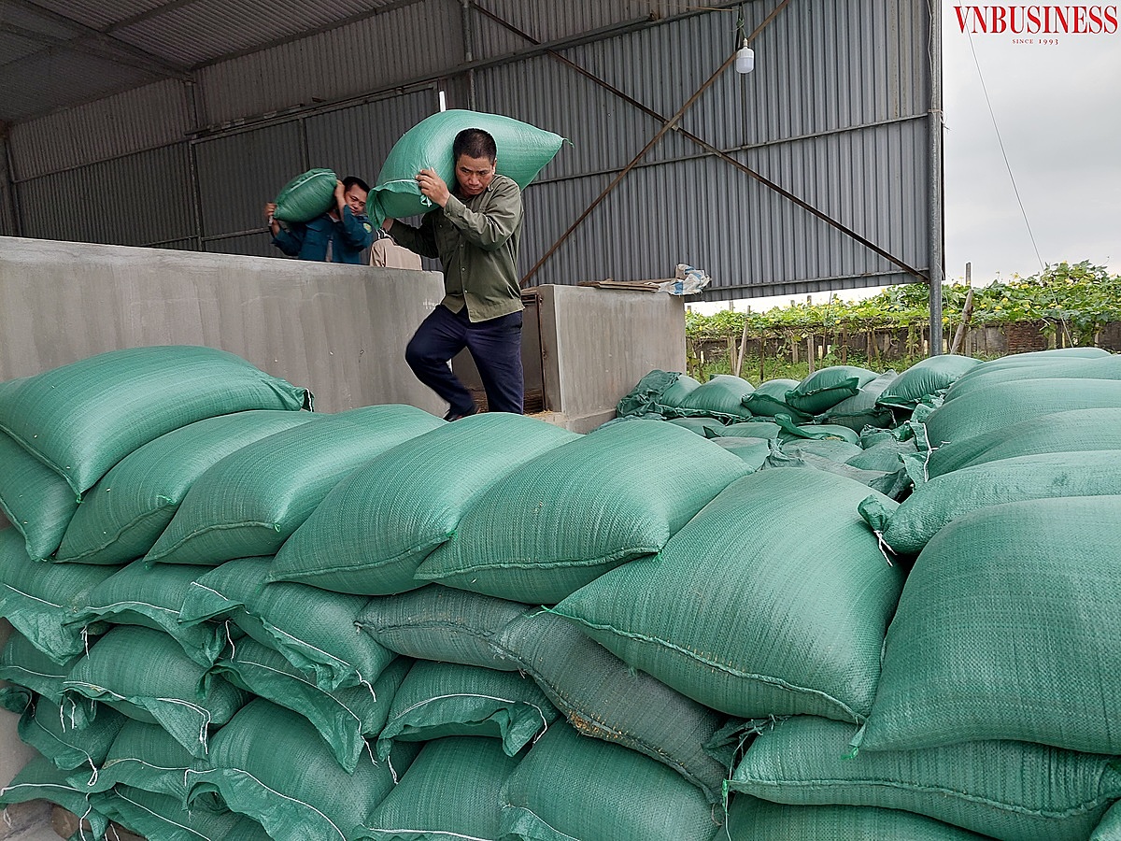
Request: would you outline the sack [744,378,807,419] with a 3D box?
[{"bbox_3d":[1.293,-0.145,4.820,0.430,0.240,0.660,0,6,28],"label":"sack"}]

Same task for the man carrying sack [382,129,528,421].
[{"bbox_3d":[-0.379,-0.385,3.300,0.520,1.500,0.580,0,6,30],"label":"man carrying sack"}]

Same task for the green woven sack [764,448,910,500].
[{"bbox_3d":[1.150,0.226,3.350,0.580,0.210,0.420,0,6,28],"label":"green woven sack"}]

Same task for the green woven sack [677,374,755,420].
[{"bbox_3d":[0.972,-0.159,5.000,0.430,0.250,0.660,0,6,28],"label":"green woven sack"}]

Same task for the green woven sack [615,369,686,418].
[{"bbox_3d":[0.568,-0.186,5.050,0.420,0.270,0.500,0,6,28],"label":"green woven sack"}]

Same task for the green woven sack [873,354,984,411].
[{"bbox_3d":[2.053,-0.231,4.420,0.430,0.250,0.660,0,6,28],"label":"green woven sack"}]

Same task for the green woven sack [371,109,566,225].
[{"bbox_3d":[-0.364,-1.014,3.240,0.420,0.350,0.760,2,22,43],"label":"green woven sack"}]

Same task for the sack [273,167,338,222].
[{"bbox_3d":[-1.698,-1.505,5.400,0.440,0.270,0.680,-32,19,-6],"label":"sack"}]

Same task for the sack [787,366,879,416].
[{"bbox_3d":[1.583,-0.197,4.660,0.430,0.240,0.660,-12,1,29],"label":"sack"}]

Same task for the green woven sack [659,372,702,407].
[{"bbox_3d":[0.809,-0.189,5.250,0.430,0.250,0.660,0,6,28],"label":"green woven sack"}]

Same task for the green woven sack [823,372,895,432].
[{"bbox_3d":[1.706,-0.138,4.600,0.430,0.250,0.660,0,6,28],"label":"green woven sack"}]

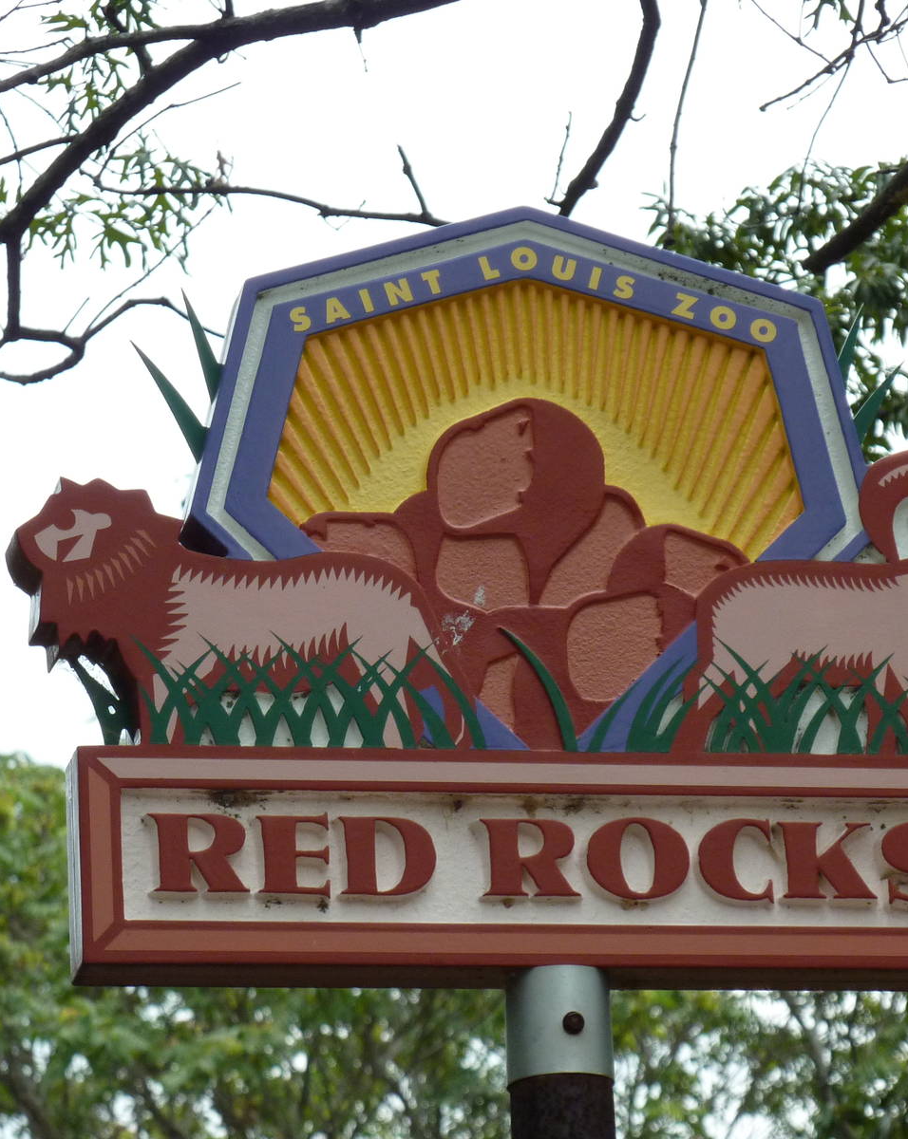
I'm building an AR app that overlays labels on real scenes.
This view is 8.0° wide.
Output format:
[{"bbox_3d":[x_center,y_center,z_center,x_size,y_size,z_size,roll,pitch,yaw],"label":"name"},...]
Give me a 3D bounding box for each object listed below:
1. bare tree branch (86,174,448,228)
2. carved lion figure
[{"bbox_3d":[-0.217,-0.438,7.650,0.430,0.060,0.100,-2,-16,0],"label":"bare tree branch"},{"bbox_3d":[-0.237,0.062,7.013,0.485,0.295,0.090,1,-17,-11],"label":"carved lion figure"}]

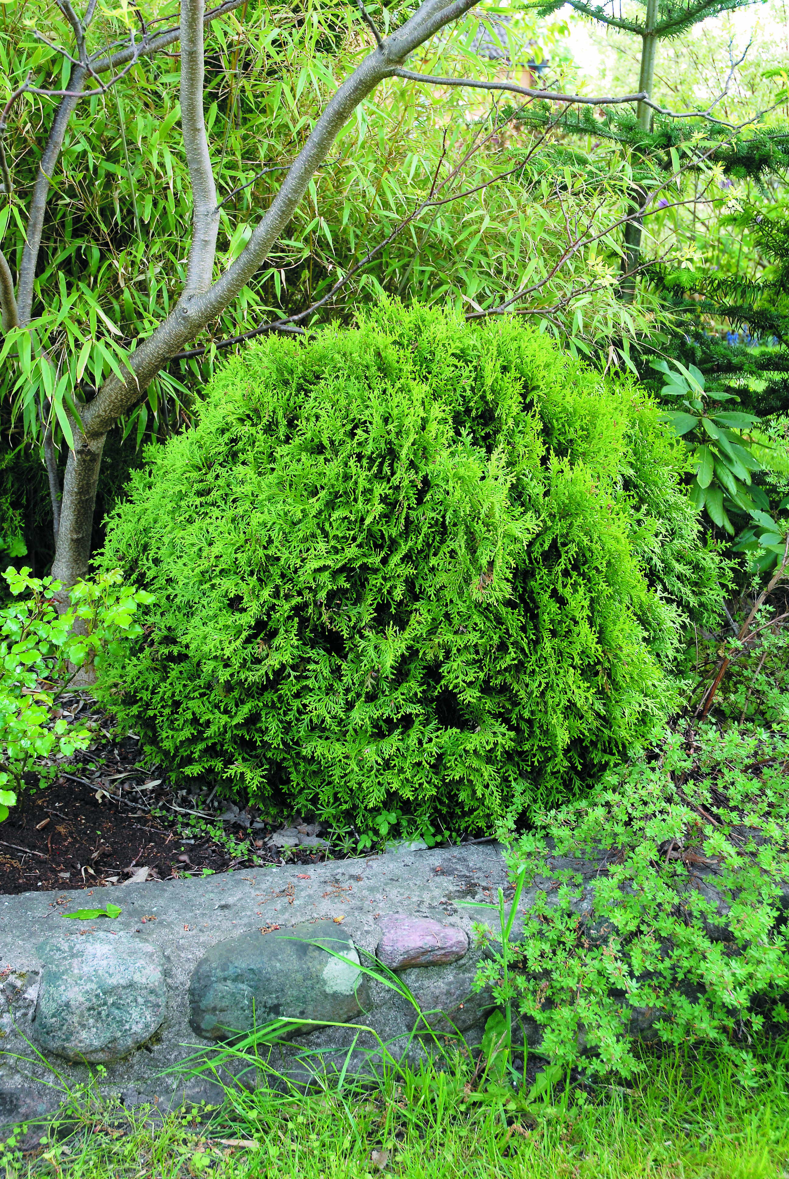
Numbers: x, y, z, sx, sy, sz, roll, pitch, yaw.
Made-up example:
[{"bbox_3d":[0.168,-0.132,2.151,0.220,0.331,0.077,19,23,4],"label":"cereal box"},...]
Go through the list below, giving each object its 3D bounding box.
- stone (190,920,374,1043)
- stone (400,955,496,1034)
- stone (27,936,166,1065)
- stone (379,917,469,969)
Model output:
[{"bbox_3d":[-0.185,0.633,2.280,0.285,0.180,0.175,-4,17,-12],"label":"stone"},{"bbox_3d":[0.094,0.672,2.340,0.165,0.115,0.120,-4,17,-12],"label":"stone"},{"bbox_3d":[-0.464,0.640,2.210,0.205,0.190,0.165,-4,17,-12],"label":"stone"},{"bbox_3d":[0.046,0.595,2.380,0.150,0.080,0.100,-4,17,-12],"label":"stone"}]

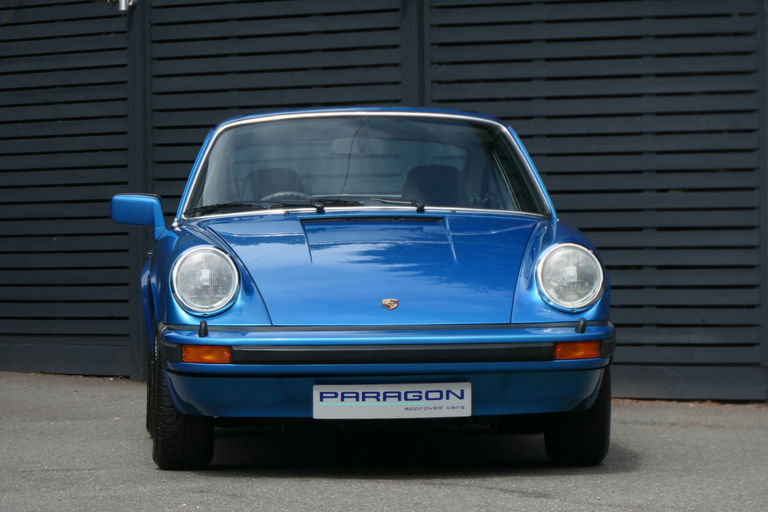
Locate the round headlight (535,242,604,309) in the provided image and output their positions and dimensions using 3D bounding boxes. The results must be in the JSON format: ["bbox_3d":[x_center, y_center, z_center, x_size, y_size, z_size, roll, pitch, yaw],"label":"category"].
[{"bbox_3d":[0.628,0.071,15.154,0.228,0.228,0.130,-1,0,-3],"label":"round headlight"}]

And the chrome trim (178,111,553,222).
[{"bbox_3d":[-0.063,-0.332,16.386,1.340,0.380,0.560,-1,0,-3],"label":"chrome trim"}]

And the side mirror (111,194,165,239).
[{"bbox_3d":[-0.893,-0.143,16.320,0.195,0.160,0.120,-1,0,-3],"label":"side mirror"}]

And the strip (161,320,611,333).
[{"bbox_3d":[0.018,0.240,15.131,1.535,0.045,0.400,-1,0,-3],"label":"strip"}]

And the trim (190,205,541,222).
[{"bbox_3d":[-0.051,-0.151,16.207,1.340,0.060,0.260,-1,0,-3],"label":"trim"}]

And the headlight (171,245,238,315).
[{"bbox_3d":[-0.602,0.082,15.085,0.228,0.228,0.130,-1,0,-3],"label":"headlight"}]

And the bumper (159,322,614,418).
[{"bbox_3d":[0.022,0.381,15.076,1.550,0.320,0.510,-1,0,-3],"label":"bumper"}]

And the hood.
[{"bbox_3d":[-0.011,0.041,15.519,1.220,0.380,1.080,-1,0,-3],"label":"hood"}]

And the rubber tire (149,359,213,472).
[{"bbox_3d":[-0.704,0.431,15.702,0.208,0.635,0.635,-1,0,-3],"label":"rubber tire"}]

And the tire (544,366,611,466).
[{"bbox_3d":[0.662,0.419,15.779,0.208,0.635,0.635,-1,0,-3],"label":"tire"}]

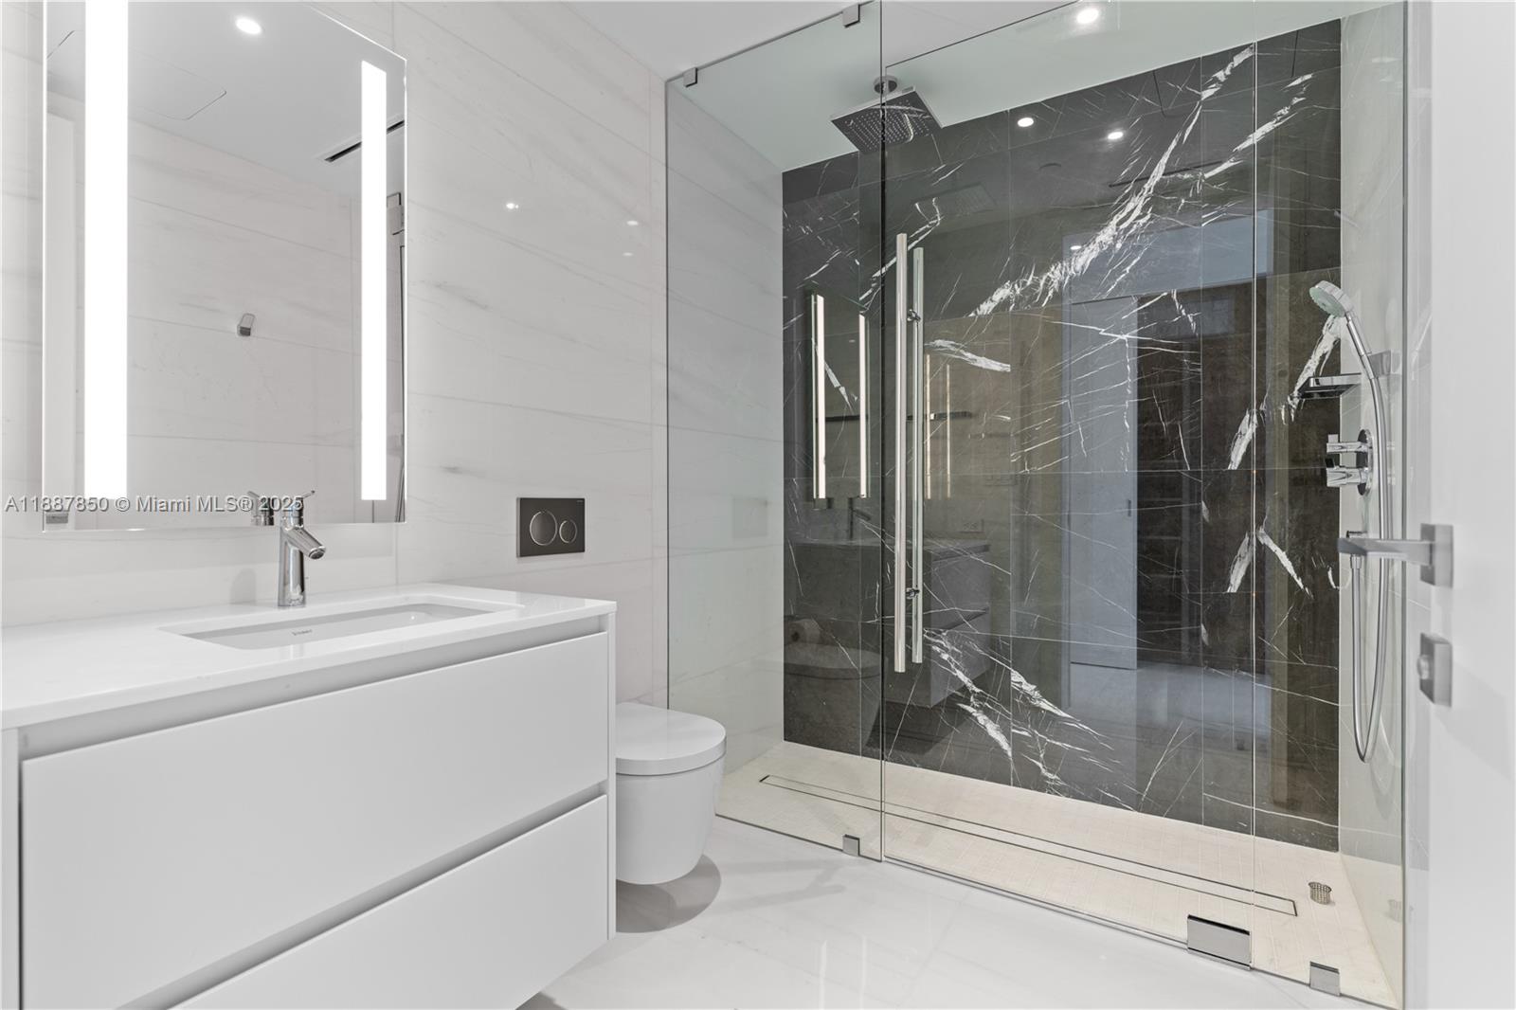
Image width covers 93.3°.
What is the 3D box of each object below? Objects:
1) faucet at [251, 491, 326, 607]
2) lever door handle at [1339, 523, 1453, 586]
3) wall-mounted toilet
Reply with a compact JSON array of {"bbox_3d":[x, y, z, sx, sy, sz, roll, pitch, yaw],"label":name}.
[{"bbox_3d":[-0.875,0.086,1.379,0.144,0.220,0.052,0,0,31],"label":"faucet"},{"bbox_3d":[0.559,0.044,0.619,0.075,0.053,0.163,0,0,32],"label":"lever door handle"},{"bbox_3d":[-0.362,0.794,1.964,0.576,0.360,0.385,0,0,31],"label":"wall-mounted toilet"}]

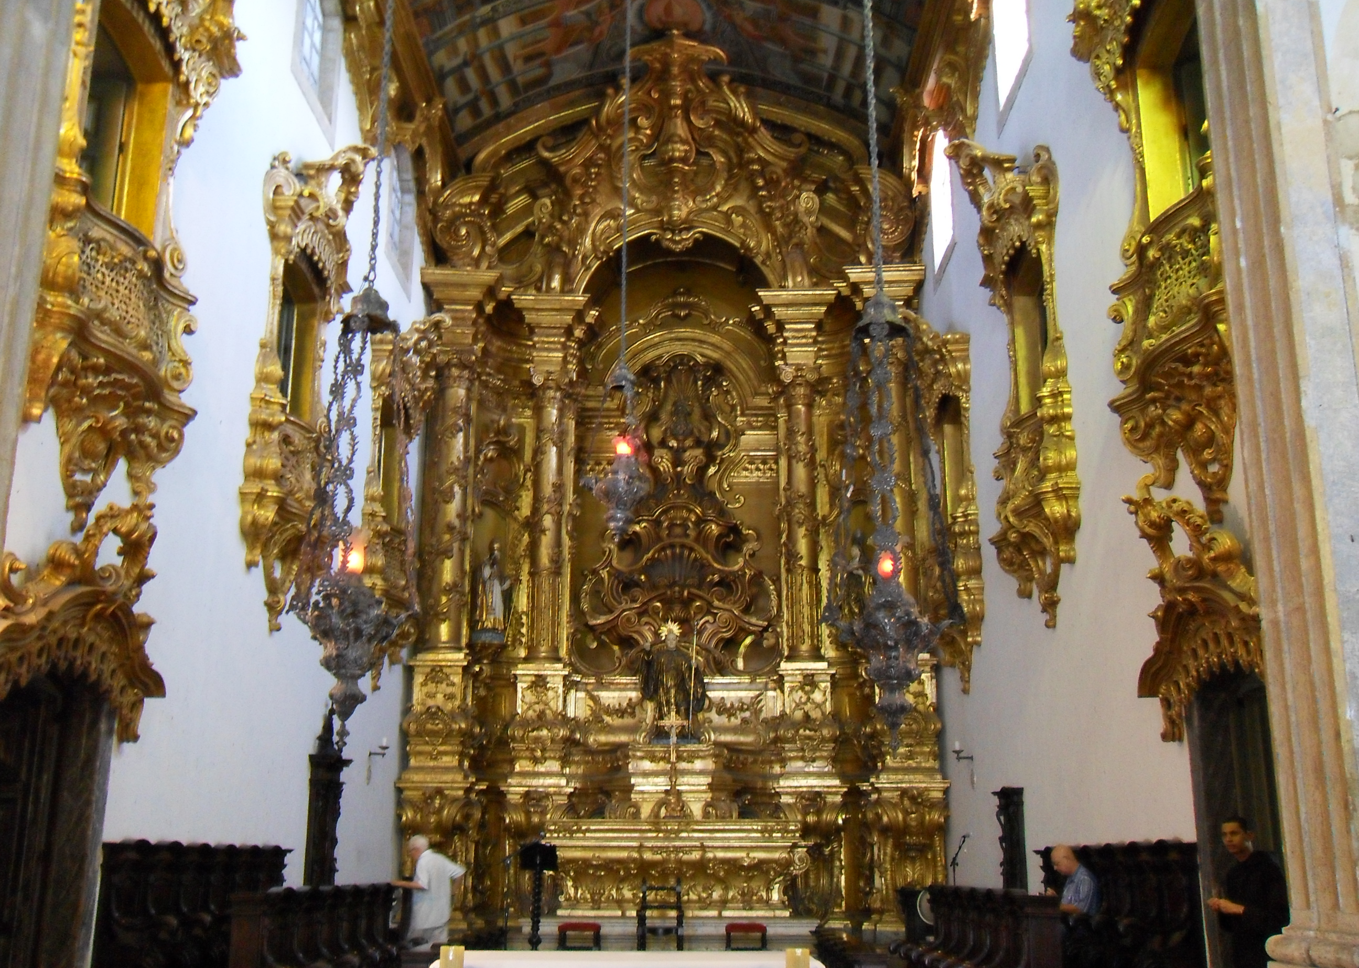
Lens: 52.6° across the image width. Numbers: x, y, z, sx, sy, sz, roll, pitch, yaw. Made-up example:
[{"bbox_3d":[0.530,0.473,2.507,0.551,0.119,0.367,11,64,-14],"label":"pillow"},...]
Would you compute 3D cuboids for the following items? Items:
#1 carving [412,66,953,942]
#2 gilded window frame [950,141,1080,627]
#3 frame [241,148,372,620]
[{"bbox_3d":[-0.060,-0.143,22.437,7.900,14.030,3.700,0,-16,1],"label":"carving"},{"bbox_3d":[3.448,-1.134,14.812,0.740,5.450,2.800,0,-16,1],"label":"gilded window frame"},{"bbox_3d":[-3.812,-1.121,14.851,0.740,5.490,2.750,0,-16,1],"label":"frame"}]

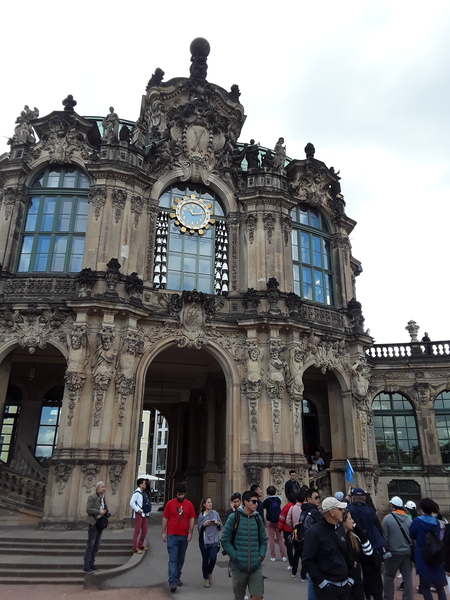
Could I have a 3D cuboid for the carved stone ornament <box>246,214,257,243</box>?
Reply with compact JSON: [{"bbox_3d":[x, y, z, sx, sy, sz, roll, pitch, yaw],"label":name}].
[{"bbox_3d":[1.262,-3.428,22.318,0.515,1.648,0.258,-6,-23,16],"label":"carved stone ornament"}]

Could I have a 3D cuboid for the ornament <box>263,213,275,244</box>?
[{"bbox_3d":[2.063,-3.363,21.727,0.580,1.720,0.250,7,-23,-15],"label":"ornament"}]

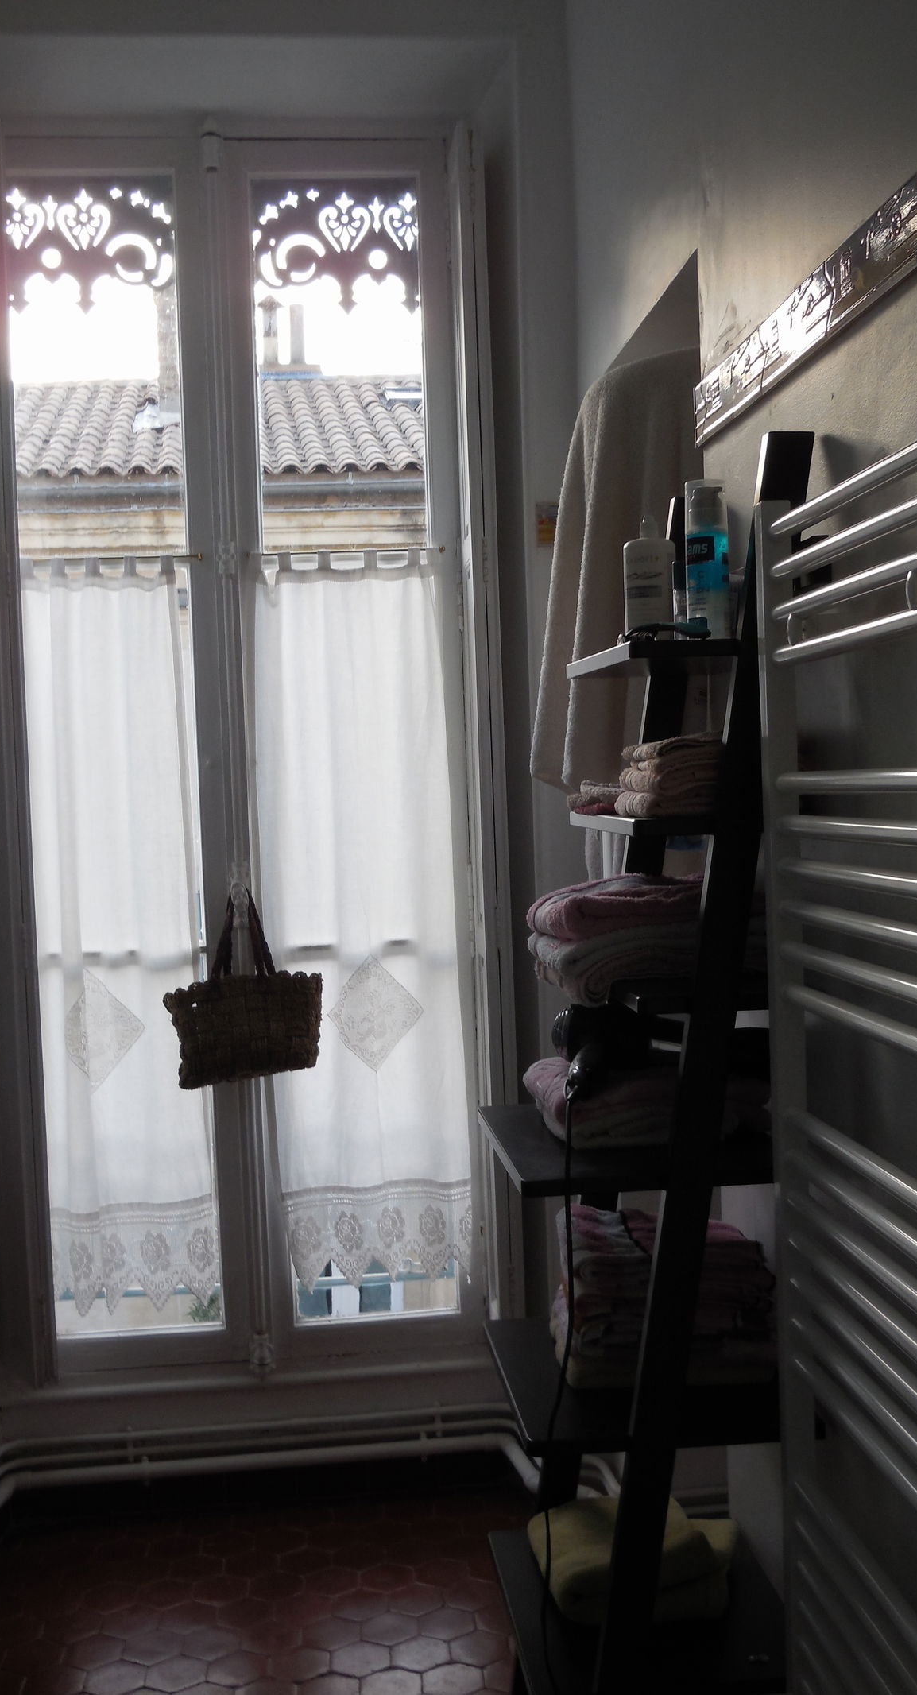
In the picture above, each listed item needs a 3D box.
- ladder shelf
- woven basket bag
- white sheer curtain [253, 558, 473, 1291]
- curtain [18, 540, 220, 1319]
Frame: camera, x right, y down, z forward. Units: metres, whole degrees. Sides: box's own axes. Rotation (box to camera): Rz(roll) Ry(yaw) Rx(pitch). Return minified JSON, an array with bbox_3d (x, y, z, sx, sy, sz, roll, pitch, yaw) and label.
[{"bbox_3d":[0.210,0.485,2.063,0.375,1.876,0.484,-2,2,-6],"label":"ladder shelf"},{"bbox_3d":[-0.436,0.283,3.390,0.310,0.410,0.110,-3,2,-11],"label":"woven basket bag"},{"bbox_3d":[-0.199,0.160,3.486,0.415,1.545,0.050,-2,2,-6],"label":"white sheer curtain"},{"bbox_3d":[-0.696,0.190,3.435,0.355,1.560,0.050,-2,2,-6],"label":"curtain"}]

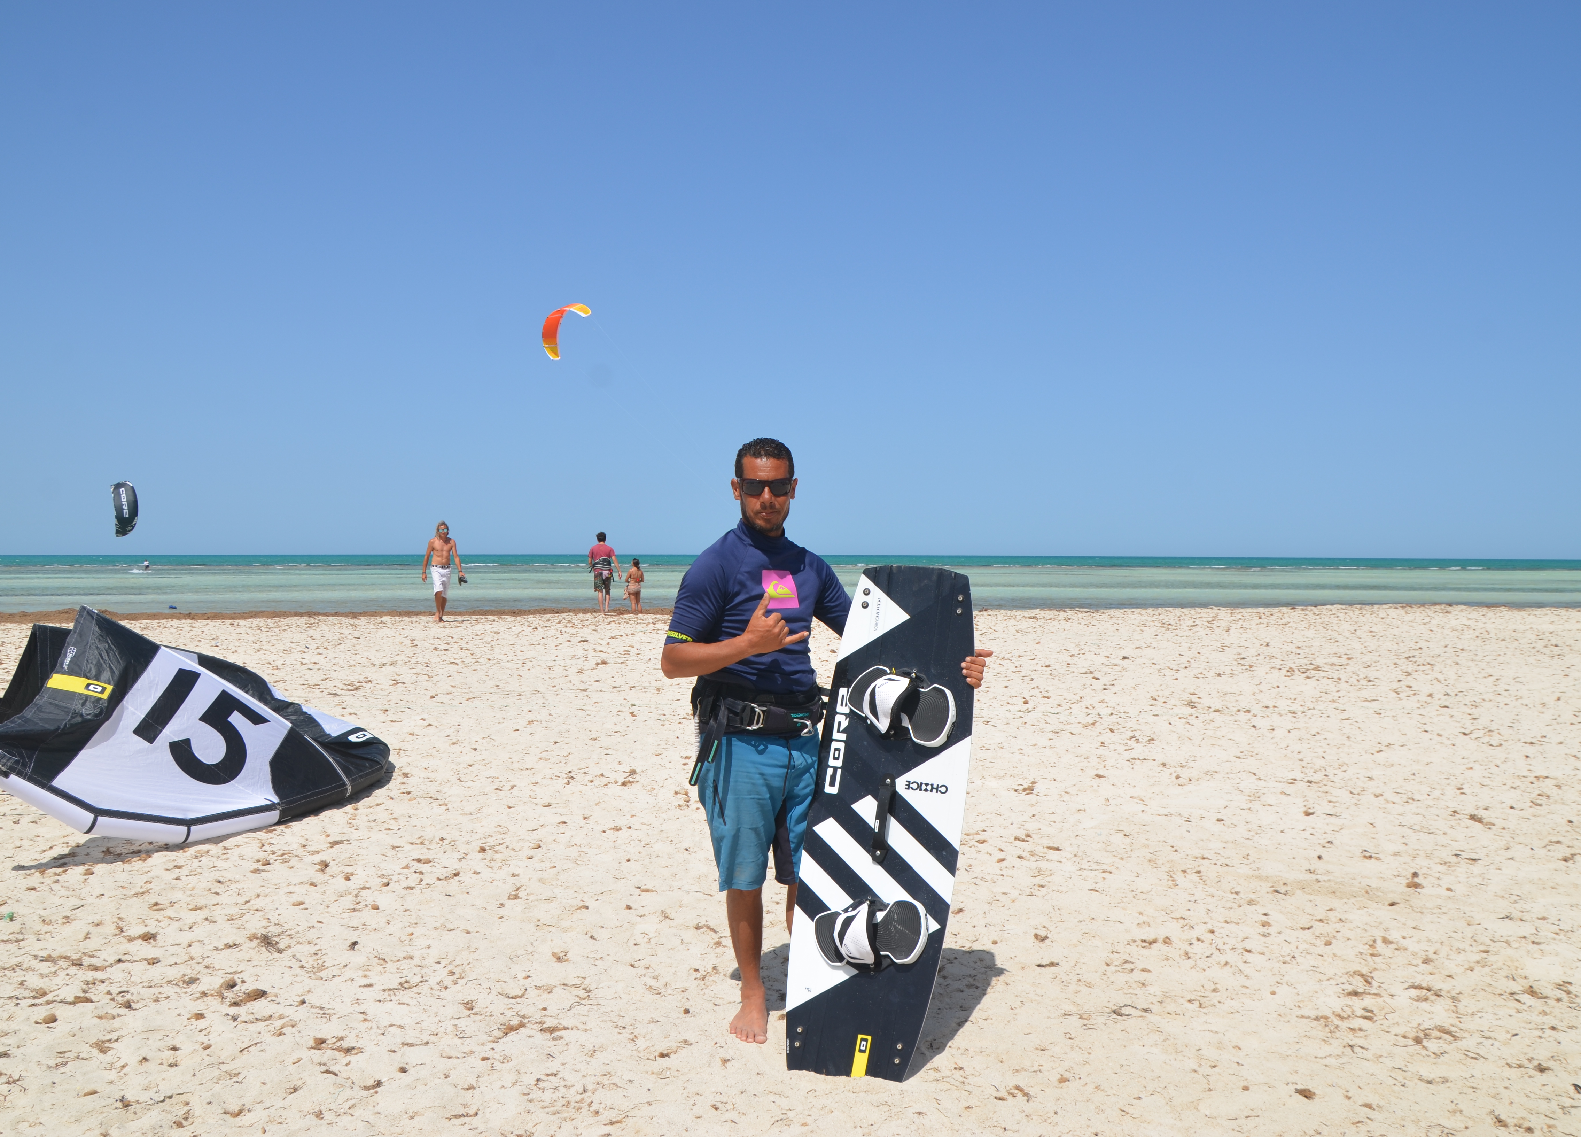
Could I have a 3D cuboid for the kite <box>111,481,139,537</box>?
[{"bbox_3d":[-62.199,-5.484,120.000,2.400,5.200,2.200,0,1,-18],"label":"kite"}]

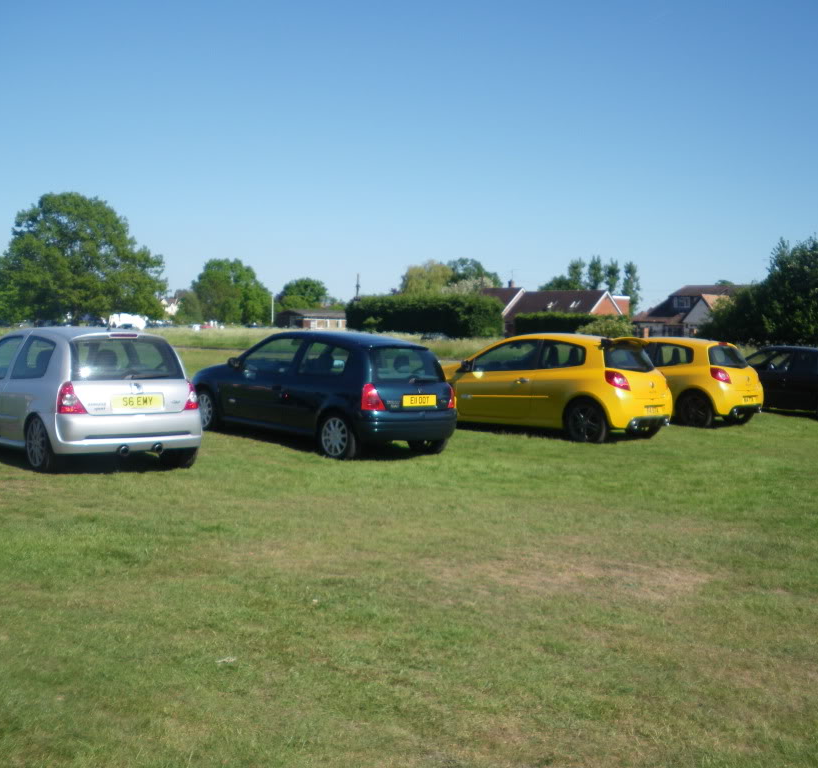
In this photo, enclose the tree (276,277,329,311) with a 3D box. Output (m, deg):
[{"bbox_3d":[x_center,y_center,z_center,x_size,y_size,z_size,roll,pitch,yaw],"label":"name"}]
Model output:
[{"bbox_3d":[-19.605,-14.740,195.276,9.890,9.910,9.890,1,3,0],"label":"tree"}]

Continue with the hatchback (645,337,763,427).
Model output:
[{"bbox_3d":[4.390,-0.101,19.406,1.790,1.480,4.000,-2,5,-44],"label":"hatchback"}]

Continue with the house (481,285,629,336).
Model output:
[{"bbox_3d":[15.285,-7.261,109.594,8.000,6.000,14.500,-2,5,-45],"label":"house"}]

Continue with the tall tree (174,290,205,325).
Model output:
[{"bbox_3d":[-36.172,-11.599,174.693,5.500,7.500,5.500,2,3,0],"label":"tall tree"}]

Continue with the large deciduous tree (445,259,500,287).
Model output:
[{"bbox_3d":[9.216,-12.398,159.580,10.000,13.000,10.000,2,3,0],"label":"large deciduous tree"}]

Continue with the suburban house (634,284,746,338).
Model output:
[{"bbox_3d":[23.217,-5.102,87.827,11.000,6.000,8.500,2,3,12],"label":"suburban house"}]

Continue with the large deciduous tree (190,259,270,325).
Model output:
[{"bbox_3d":[-27.929,-13.871,165.312,12.400,11.170,11.160,1,3,0],"label":"large deciduous tree"}]

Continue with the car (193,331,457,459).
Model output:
[{"bbox_3d":[-1.169,0.028,12.985,3.780,1.420,1.670,6,5,45],"label":"car"}]

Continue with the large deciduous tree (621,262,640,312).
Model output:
[{"bbox_3d":[31.260,-10.873,149.612,2.900,12.100,2.900,2,3,0],"label":"large deciduous tree"}]

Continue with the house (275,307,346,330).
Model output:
[{"bbox_3d":[-10.927,-6.547,121.841,9.500,3.800,6.500,0,3,-25],"label":"house"}]

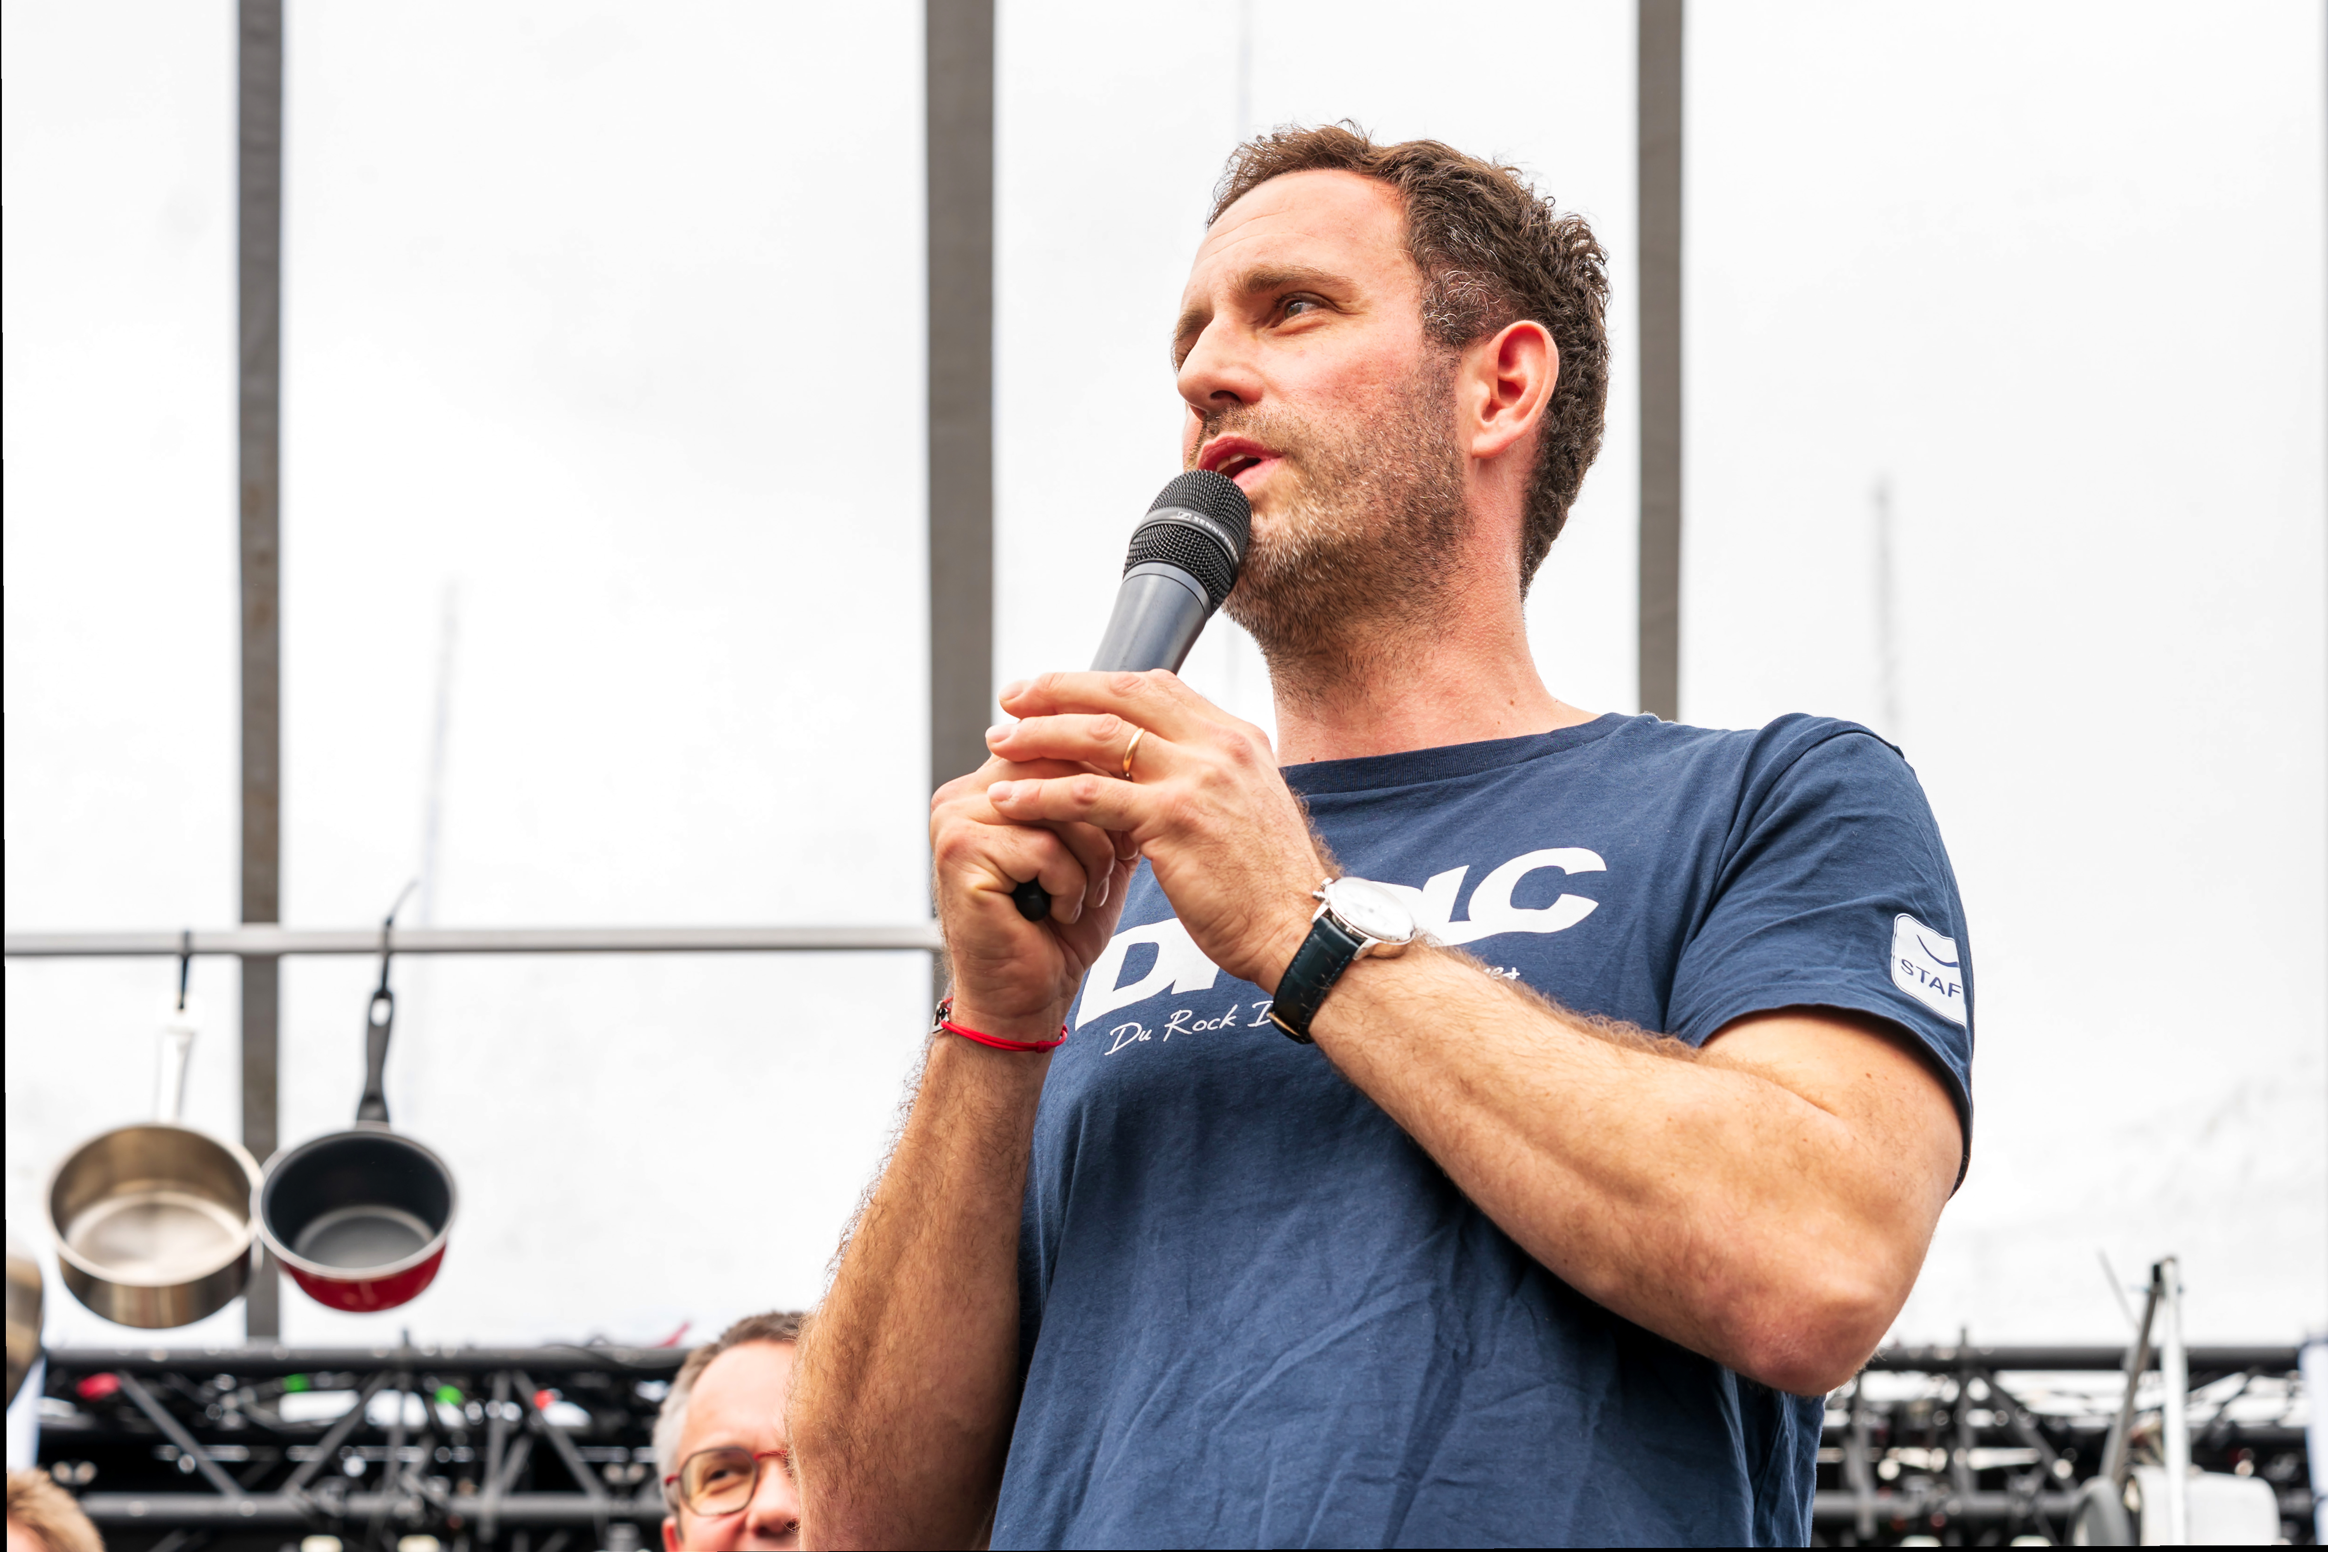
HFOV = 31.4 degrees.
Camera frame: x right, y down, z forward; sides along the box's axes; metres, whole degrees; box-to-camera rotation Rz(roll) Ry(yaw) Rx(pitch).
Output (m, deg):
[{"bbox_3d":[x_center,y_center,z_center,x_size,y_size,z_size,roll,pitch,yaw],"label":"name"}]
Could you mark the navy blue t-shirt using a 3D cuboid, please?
[{"bbox_3d":[0.108,0.297,1.775,0.490,0.680,0.280,-13,-23,35],"label":"navy blue t-shirt"}]

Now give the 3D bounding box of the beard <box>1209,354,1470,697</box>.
[{"bbox_3d":[0.050,-0.126,1.885,0.110,0.135,0.145,23,-31,-36],"label":"beard"}]

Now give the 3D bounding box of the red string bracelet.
[{"bbox_3d":[-0.070,0.106,1.770,0.060,0.014,0.048,7,24,-6],"label":"red string bracelet"}]

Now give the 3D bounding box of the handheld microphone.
[{"bbox_3d":[-0.018,-0.035,1.798,0.050,0.238,0.050,-6,-44,34],"label":"handheld microphone"}]

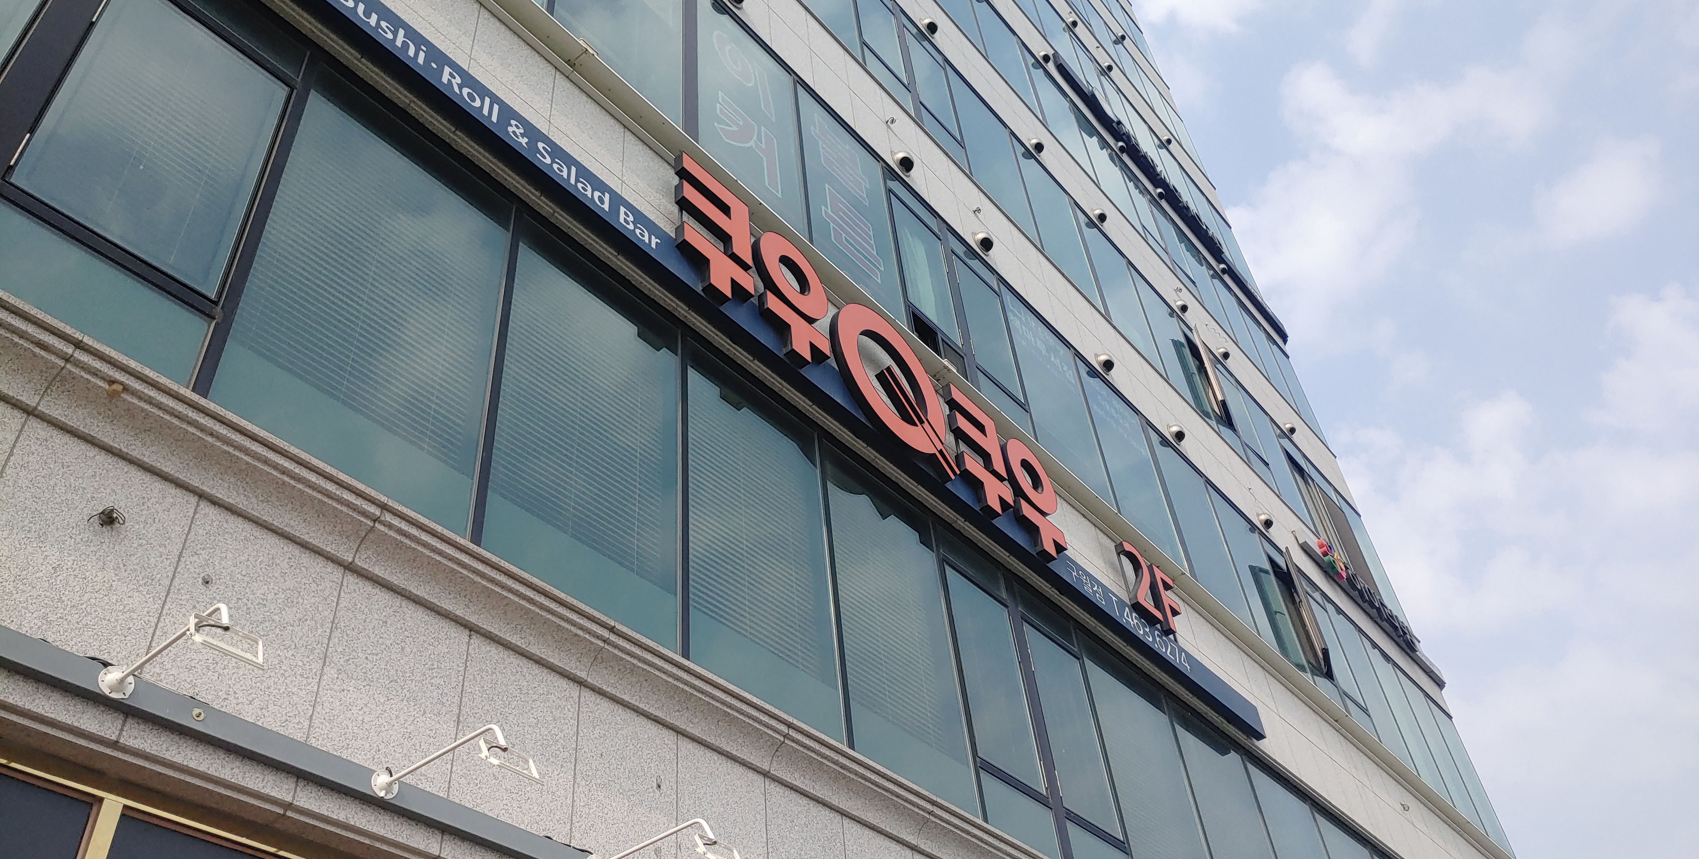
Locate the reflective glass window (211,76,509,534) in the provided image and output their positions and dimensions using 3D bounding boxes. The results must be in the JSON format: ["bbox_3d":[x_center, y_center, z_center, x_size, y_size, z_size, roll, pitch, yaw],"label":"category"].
[{"bbox_3d":[-2.010,-0.573,5.507,0.100,2.014,1.129,-32,-49,26],"label":"reflective glass window"}]

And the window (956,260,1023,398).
[{"bbox_3d":[1.205,-0.919,11.148,0.100,1.472,0.687,-33,-50,25],"label":"window"}]

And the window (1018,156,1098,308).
[{"bbox_3d":[2.524,-2.532,15.707,0.100,2.223,1.179,-32,-49,26],"label":"window"}]

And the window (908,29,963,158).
[{"bbox_3d":[0.932,-3.698,13.954,0.100,1.831,0.654,-33,-50,25],"label":"window"}]

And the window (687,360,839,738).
[{"bbox_3d":[-0.490,0.596,6.881,0.100,2.018,1.107,-32,-49,26],"label":"window"}]

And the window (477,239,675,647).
[{"bbox_3d":[-1.160,-0.002,5.850,0.100,1.942,1.046,-33,-50,25],"label":"window"}]

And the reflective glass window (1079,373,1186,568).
[{"bbox_3d":[2.732,0.339,12.446,0.100,1.995,1.210,-33,-50,25],"label":"reflective glass window"}]

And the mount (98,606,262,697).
[{"bbox_3d":[-1.803,0.615,3.390,0.660,0.280,0.190,-32,-49,26],"label":"mount"}]

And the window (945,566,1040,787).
[{"bbox_3d":[0.860,1.483,7.781,0.100,1.328,0.681,-33,-50,25],"label":"window"}]

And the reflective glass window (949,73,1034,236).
[{"bbox_3d":[1.782,-3.489,16.120,0.100,2.359,1.308,-32,-49,25],"label":"reflective glass window"}]

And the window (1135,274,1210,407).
[{"bbox_3d":[4.392,-1.229,17.349,0.100,2.126,1.177,-33,-50,25],"label":"window"}]

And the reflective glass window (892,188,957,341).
[{"bbox_3d":[0.700,-1.508,11.849,0.100,1.562,0.761,-32,-49,25],"label":"reflective glass window"}]

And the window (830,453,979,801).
[{"bbox_3d":[0.270,1.181,7.567,0.100,2.014,1.123,-32,-49,26],"label":"window"}]

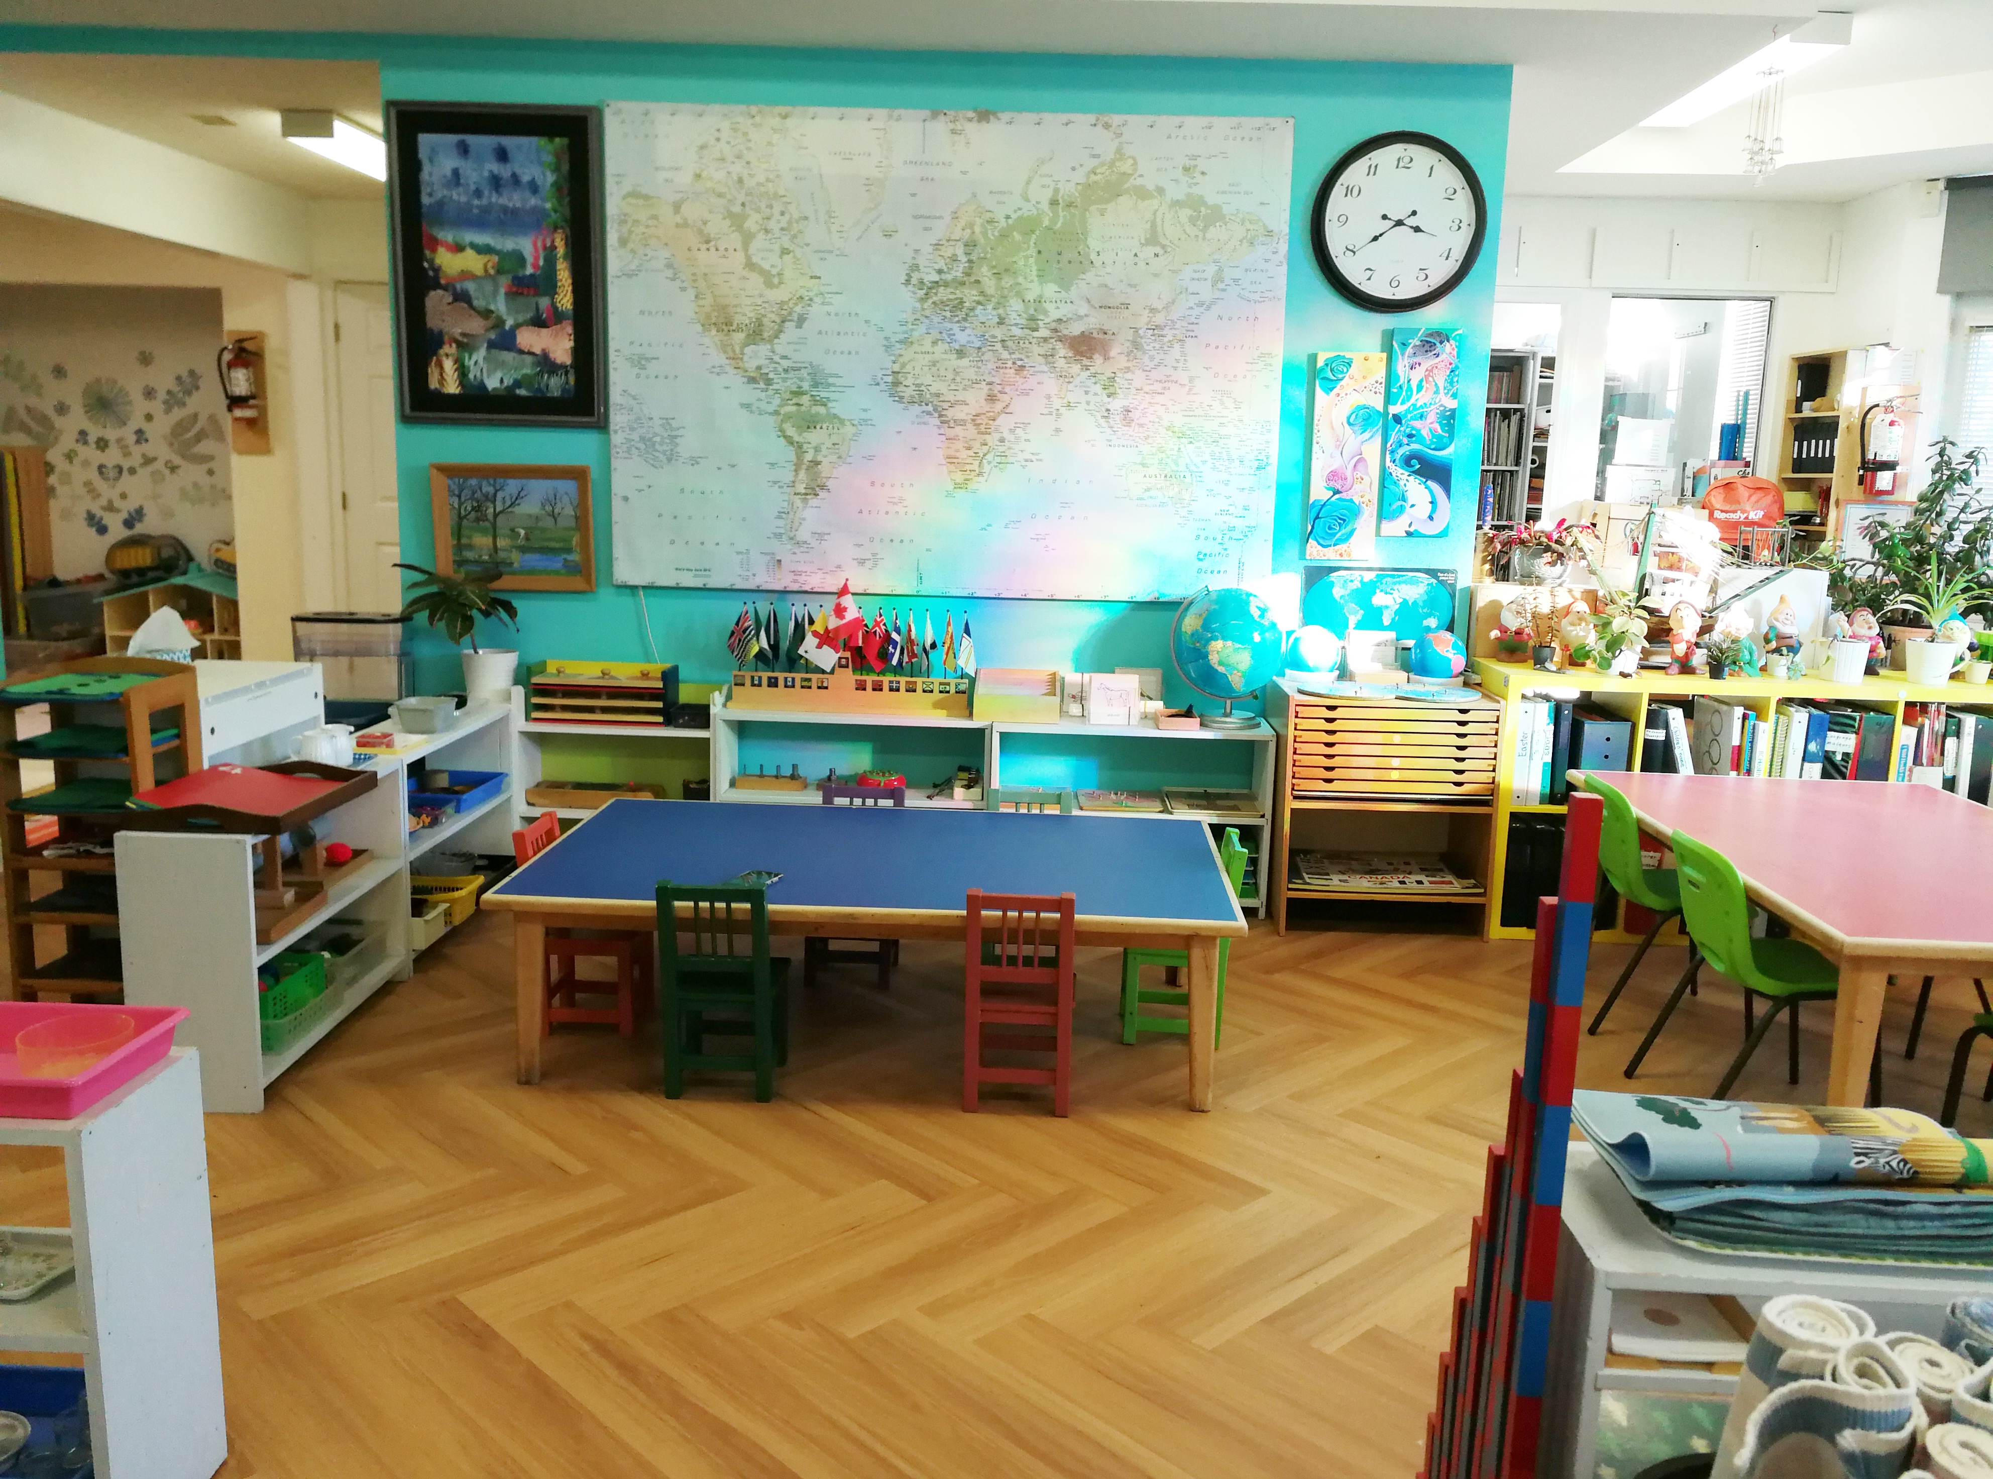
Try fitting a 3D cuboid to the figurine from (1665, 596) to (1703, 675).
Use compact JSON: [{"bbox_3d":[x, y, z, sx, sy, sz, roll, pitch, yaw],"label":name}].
[{"bbox_3d":[1.959,-0.294,4.434,0.105,0.215,0.100,3,10,6],"label":"figurine"}]

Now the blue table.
[{"bbox_3d":[-0.255,0.464,3.589,1.530,0.415,0.921,2,10,2],"label":"blue table"}]

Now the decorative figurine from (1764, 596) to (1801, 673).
[{"bbox_3d":[2.297,-0.308,4.545,0.115,0.235,0.110,1,10,-4],"label":"decorative figurine"}]

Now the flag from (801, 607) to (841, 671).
[{"bbox_3d":[-0.537,-0.305,4.766,0.129,0.201,0.040,2,10,3],"label":"flag"}]

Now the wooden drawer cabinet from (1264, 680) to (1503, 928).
[{"bbox_3d":[1.137,0.196,4.640,0.600,0.700,0.420,2,10,3],"label":"wooden drawer cabinet"}]

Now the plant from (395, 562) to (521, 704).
[{"bbox_3d":[-1.579,-0.321,4.584,0.350,0.420,0.320,2,10,1],"label":"plant"}]

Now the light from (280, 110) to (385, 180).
[{"bbox_3d":[-2.383,-2.246,6.014,0.187,0.090,1.220,2,10,1],"label":"light"}]

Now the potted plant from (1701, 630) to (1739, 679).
[{"bbox_3d":[2.034,-0.237,4.371,0.110,0.135,0.110,2,10,1],"label":"potted plant"}]

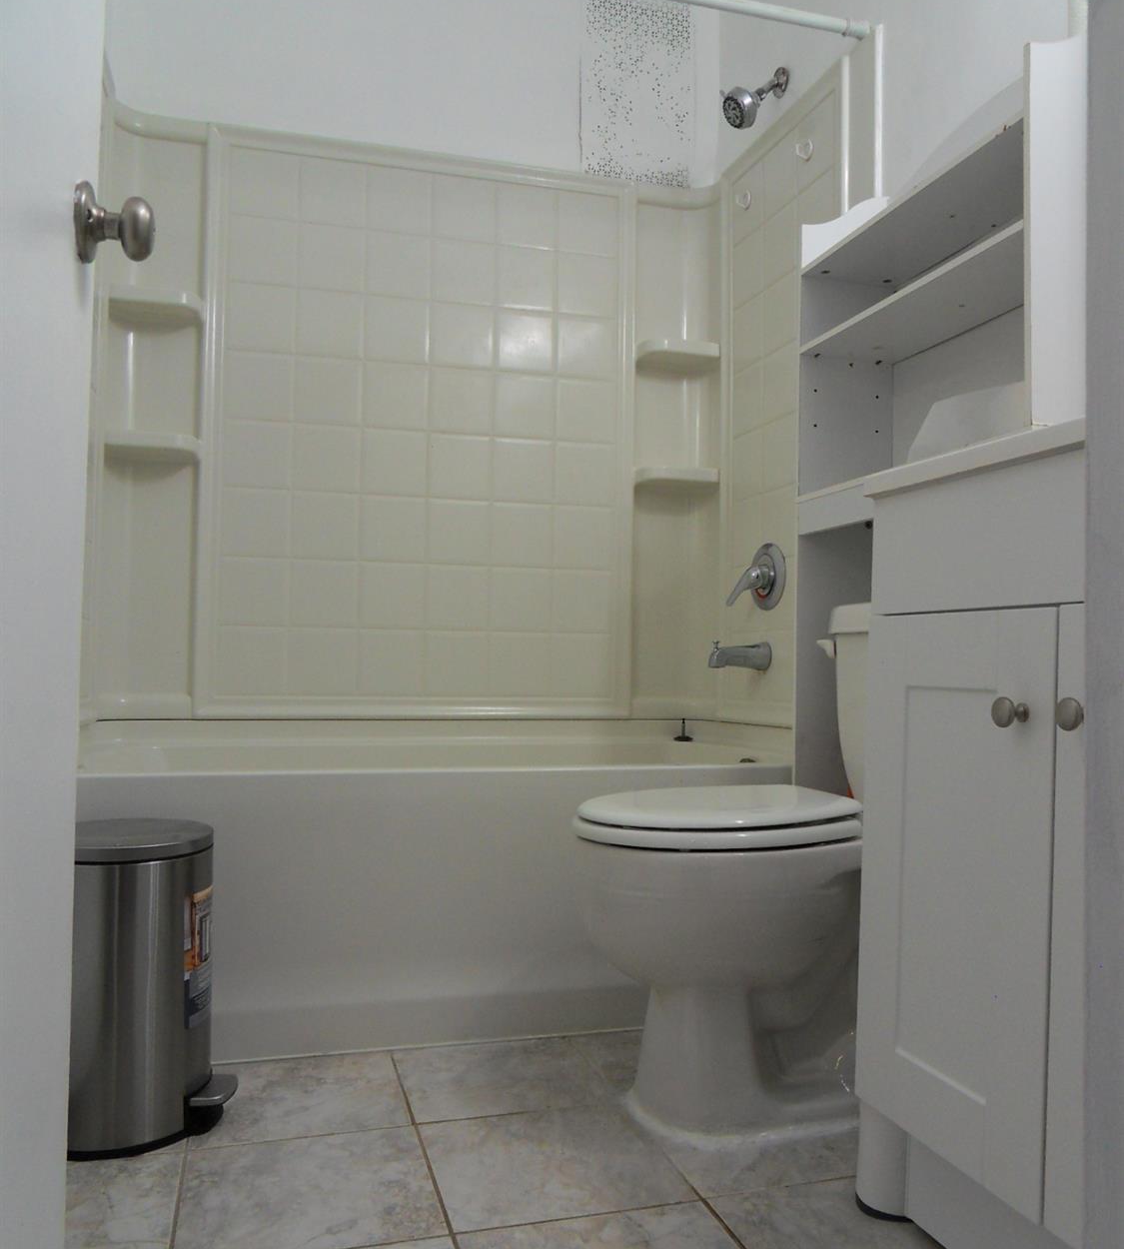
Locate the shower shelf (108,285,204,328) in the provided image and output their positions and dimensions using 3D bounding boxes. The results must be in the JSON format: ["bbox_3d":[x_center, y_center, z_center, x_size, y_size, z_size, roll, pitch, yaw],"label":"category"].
[{"bbox_3d":[-0.922,-0.713,2.345,0.235,0.055,0.125,1,-2,-16],"label":"shower shelf"}]

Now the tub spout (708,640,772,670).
[{"bbox_3d":[0.410,0.071,2.398,0.157,0.067,0.060,1,-2,-16],"label":"tub spout"}]

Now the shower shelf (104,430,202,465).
[{"bbox_3d":[-0.927,-0.393,2.333,0.235,0.060,0.125,1,-2,-16],"label":"shower shelf"}]

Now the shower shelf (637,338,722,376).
[{"bbox_3d":[0.290,-0.700,2.697,0.230,0.055,0.125,1,-2,-16],"label":"shower shelf"}]

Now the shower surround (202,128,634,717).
[{"bbox_3d":[-0.324,-0.469,2.553,1.075,1.390,0.060,1,-2,-16],"label":"shower surround"}]

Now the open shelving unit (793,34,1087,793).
[{"bbox_3d":[0.618,-0.075,1.658,0.205,1.590,0.610,1,-2,-16],"label":"open shelving unit"}]

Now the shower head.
[{"bbox_3d":[0.448,-1.238,2.440,0.160,0.165,0.080,1,-2,-16],"label":"shower head"}]

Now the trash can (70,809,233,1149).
[{"bbox_3d":[-0.619,0.498,1.476,0.315,0.400,0.270,0,-2,8],"label":"trash can"}]

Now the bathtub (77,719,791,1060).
[{"bbox_3d":[-0.225,0.476,2.159,1.515,0.500,0.775,1,-2,-16],"label":"bathtub"}]

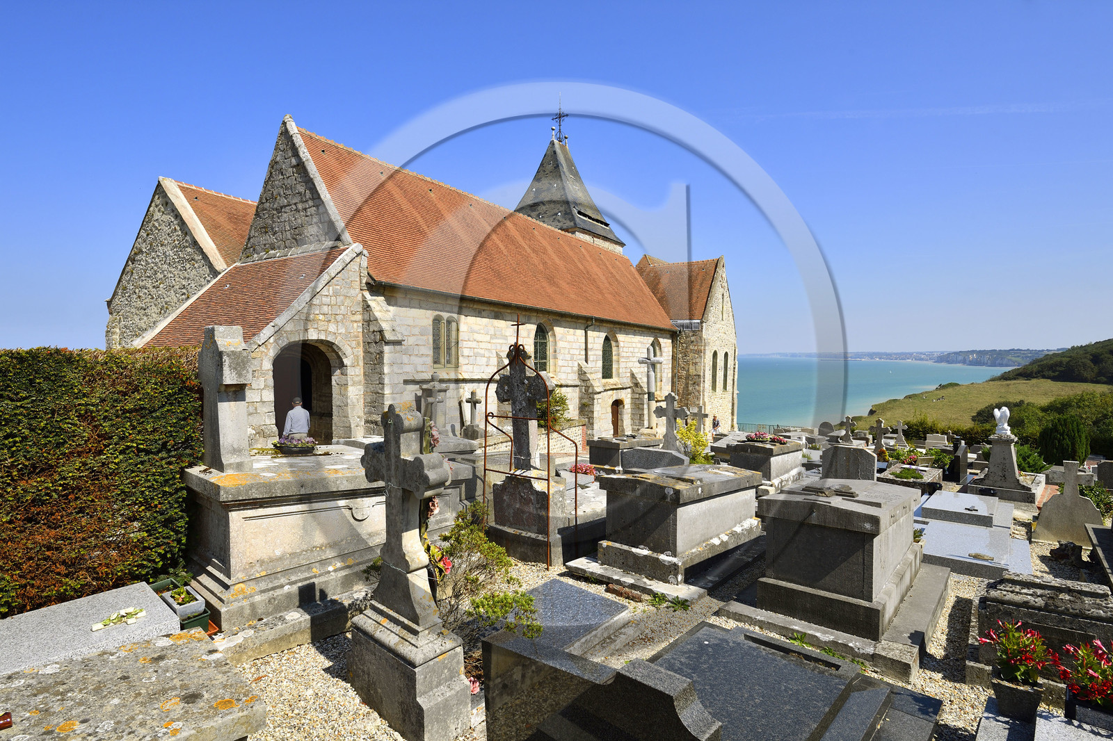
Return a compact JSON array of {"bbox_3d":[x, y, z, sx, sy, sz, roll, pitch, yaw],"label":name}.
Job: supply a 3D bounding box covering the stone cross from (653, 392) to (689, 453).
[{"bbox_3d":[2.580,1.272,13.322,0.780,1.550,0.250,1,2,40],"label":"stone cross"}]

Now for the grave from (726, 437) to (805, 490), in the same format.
[{"bbox_3d":[4.408,1.825,12.191,0.950,0.870,2.000,1,2,40],"label":"grave"}]

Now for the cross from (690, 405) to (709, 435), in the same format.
[{"bbox_3d":[4.765,1.793,19.520,0.620,1.250,0.160,1,2,38],"label":"cross"}]

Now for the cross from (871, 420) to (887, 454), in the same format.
[{"bbox_3d":[9.916,2.115,18.021,0.650,1.300,0.200,2,2,39],"label":"cross"}]

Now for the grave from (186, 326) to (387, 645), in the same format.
[{"bbox_3d":[-1.787,0.636,4.613,1.100,1.880,2.000,1,2,40],"label":"grave"}]

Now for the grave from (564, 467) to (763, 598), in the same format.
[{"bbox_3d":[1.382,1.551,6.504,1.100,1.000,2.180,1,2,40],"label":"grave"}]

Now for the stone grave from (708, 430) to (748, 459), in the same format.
[{"bbox_3d":[5.869,2.605,18.758,1.150,0.680,2.100,1,2,34],"label":"stone grave"}]

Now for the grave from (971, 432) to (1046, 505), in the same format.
[{"bbox_3d":[10.396,2.080,13.555,1.150,1.340,2.450,2,3,42],"label":"grave"}]

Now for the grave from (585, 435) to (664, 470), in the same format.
[{"bbox_3d":[1.783,1.981,14.656,0.940,0.850,2.000,1,2,40],"label":"grave"}]

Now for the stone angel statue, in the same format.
[{"bbox_3d":[9.805,1.109,12.909,0.400,0.632,0.340,2,2,39],"label":"stone angel statue"}]

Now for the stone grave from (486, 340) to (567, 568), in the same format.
[{"bbox_3d":[-0.312,0.879,6.682,0.900,2.370,0.380,1,2,40],"label":"stone grave"}]

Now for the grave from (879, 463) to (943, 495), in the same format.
[{"bbox_3d":[8.653,2.663,14.400,1.050,0.320,2.100,2,2,40],"label":"grave"}]

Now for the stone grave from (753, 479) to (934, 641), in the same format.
[{"bbox_3d":[2.582,1.421,5.177,0.900,0.930,2.000,1,2,40],"label":"stone grave"}]

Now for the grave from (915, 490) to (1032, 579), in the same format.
[{"bbox_3d":[6.874,2.533,9.641,1.420,0.350,4.300,2,2,39],"label":"grave"}]

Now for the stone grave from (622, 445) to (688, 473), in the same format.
[{"bbox_3d":[2.145,1.995,12.887,1.500,0.580,0.200,1,2,40],"label":"stone grave"}]

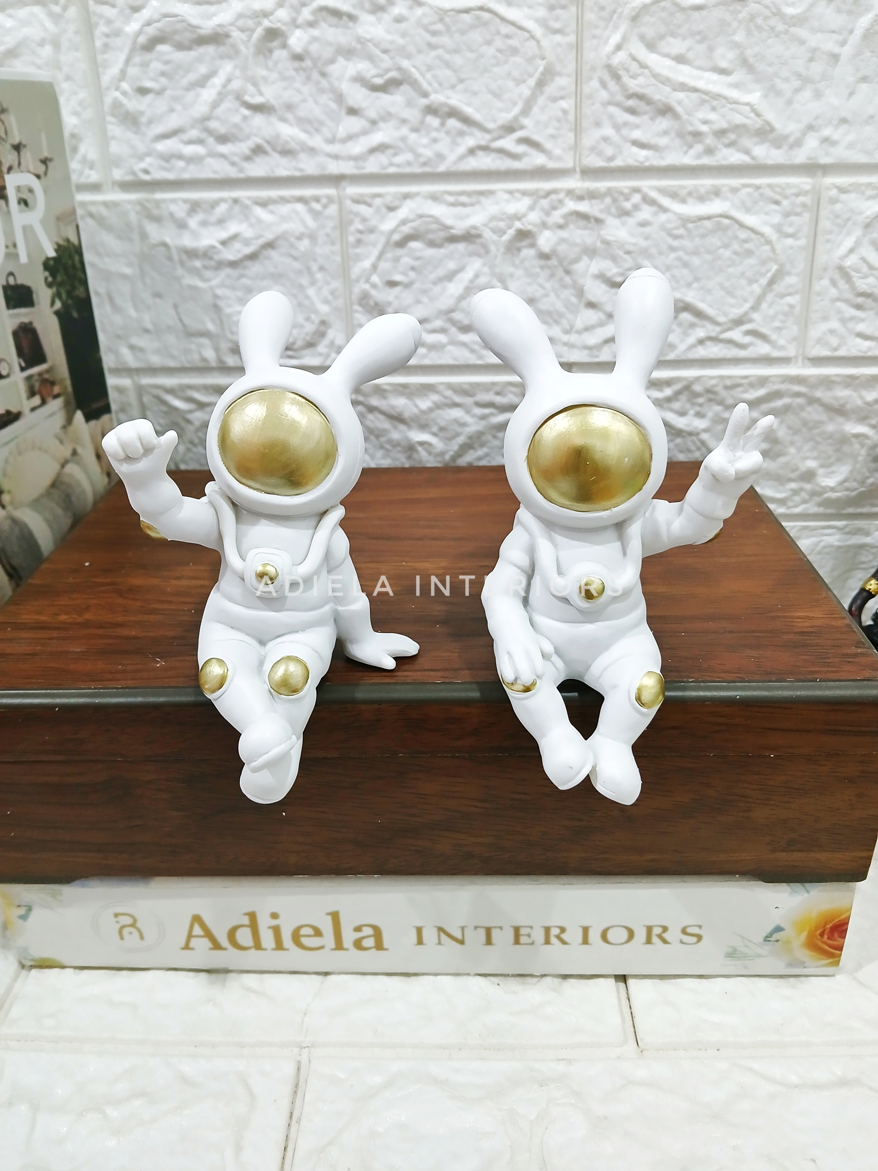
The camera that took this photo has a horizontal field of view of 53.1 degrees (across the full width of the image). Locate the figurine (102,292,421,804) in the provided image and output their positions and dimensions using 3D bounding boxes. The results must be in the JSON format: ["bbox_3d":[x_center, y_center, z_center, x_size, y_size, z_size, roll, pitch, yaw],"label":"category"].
[{"bbox_3d":[-0.045,-0.009,0.232,0.079,0.130,0.060,0,28,0],"label":"figurine"}]

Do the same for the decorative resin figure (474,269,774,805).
[{"bbox_3d":[0.046,-0.011,0.231,0.075,0.135,0.059,3,28,5],"label":"decorative resin figure"}]

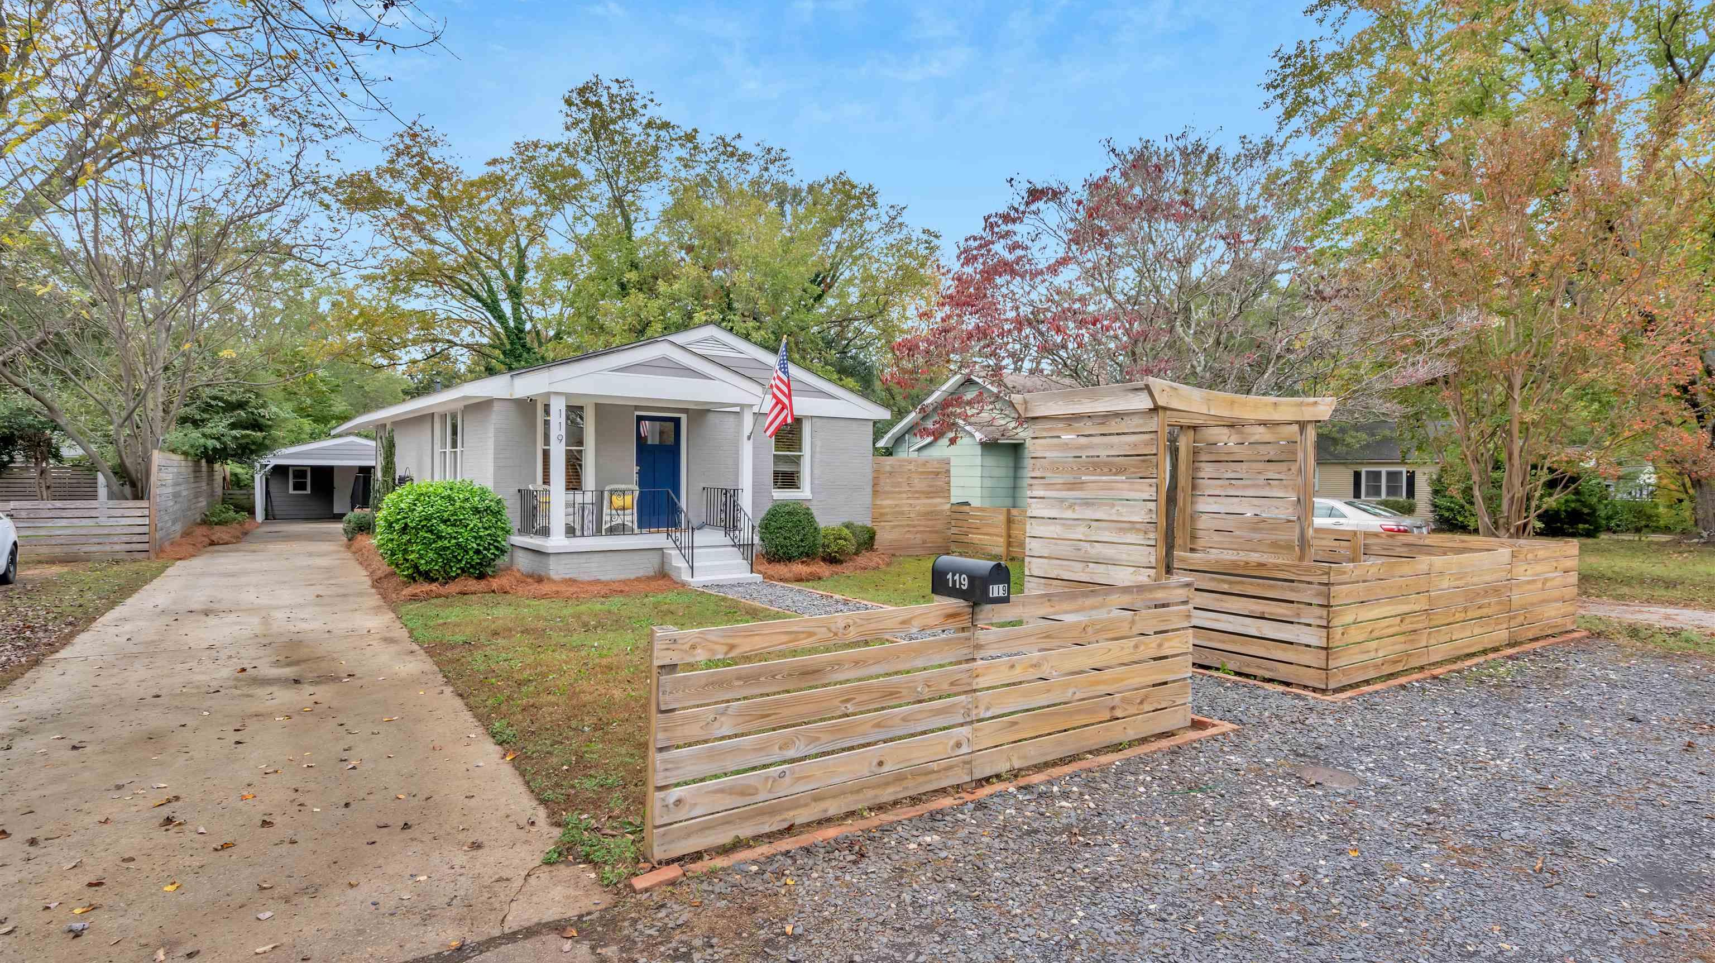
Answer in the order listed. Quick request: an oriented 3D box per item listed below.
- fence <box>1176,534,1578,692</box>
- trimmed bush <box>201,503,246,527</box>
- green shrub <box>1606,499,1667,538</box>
[{"bbox_3d":[5.532,1.159,8.960,5.240,1.000,1.600,0,0,-33],"label":"fence"},{"bbox_3d":[-17.888,0.974,24.200,1.100,0.720,1.050,0,0,-38],"label":"trimmed bush"},{"bbox_3d":[24.969,1.190,27.500,1.650,1.250,1.600,0,0,-34],"label":"green shrub"}]

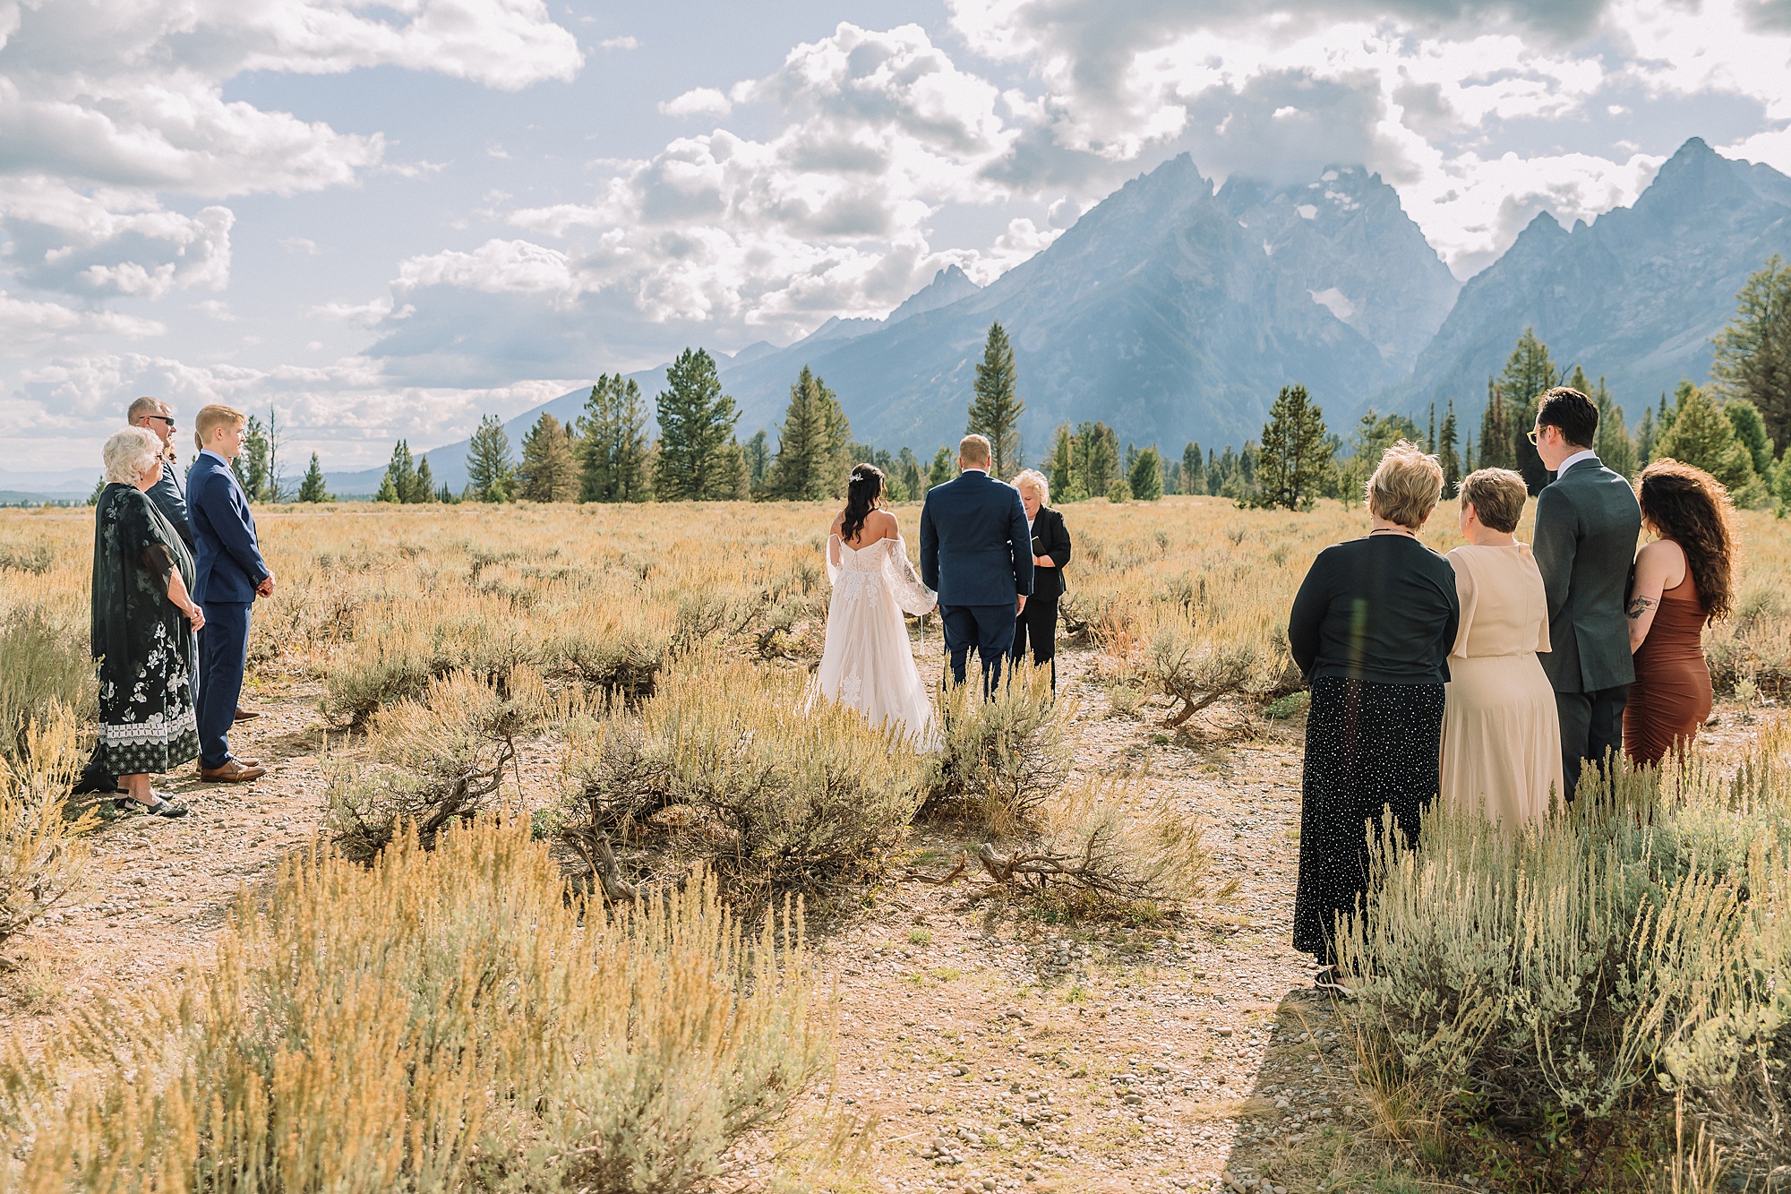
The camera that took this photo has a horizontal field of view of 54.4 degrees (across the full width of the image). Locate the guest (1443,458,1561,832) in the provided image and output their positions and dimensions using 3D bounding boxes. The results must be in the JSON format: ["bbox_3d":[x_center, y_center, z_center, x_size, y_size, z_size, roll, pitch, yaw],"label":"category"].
[{"bbox_3d":[1.998,0.361,5.783,0.460,1.574,0.350,-1,4,-18],"label":"guest"}]

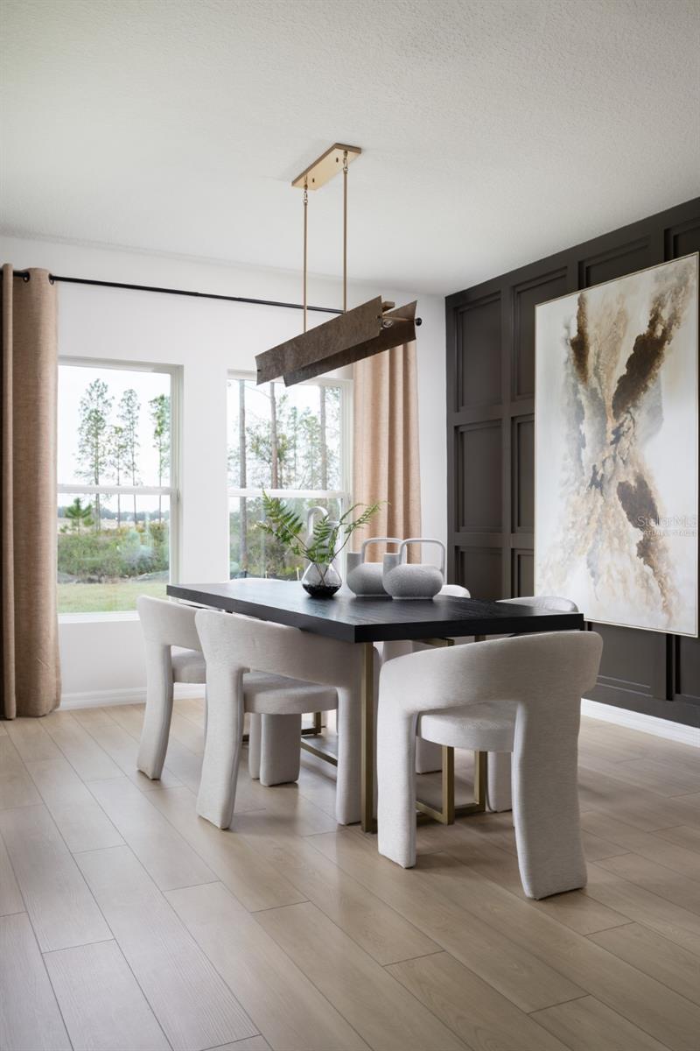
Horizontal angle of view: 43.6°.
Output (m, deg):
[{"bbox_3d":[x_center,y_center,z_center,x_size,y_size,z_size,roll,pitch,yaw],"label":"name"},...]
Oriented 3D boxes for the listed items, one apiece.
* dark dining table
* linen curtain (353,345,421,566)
[{"bbox_3d":[-0.047,0.716,4.138,1.000,0.760,2.190,0,0,-27],"label":"dark dining table"},{"bbox_3d":[0.245,-0.185,6.028,0.530,2.540,0.140,0,0,-27],"label":"linen curtain"}]

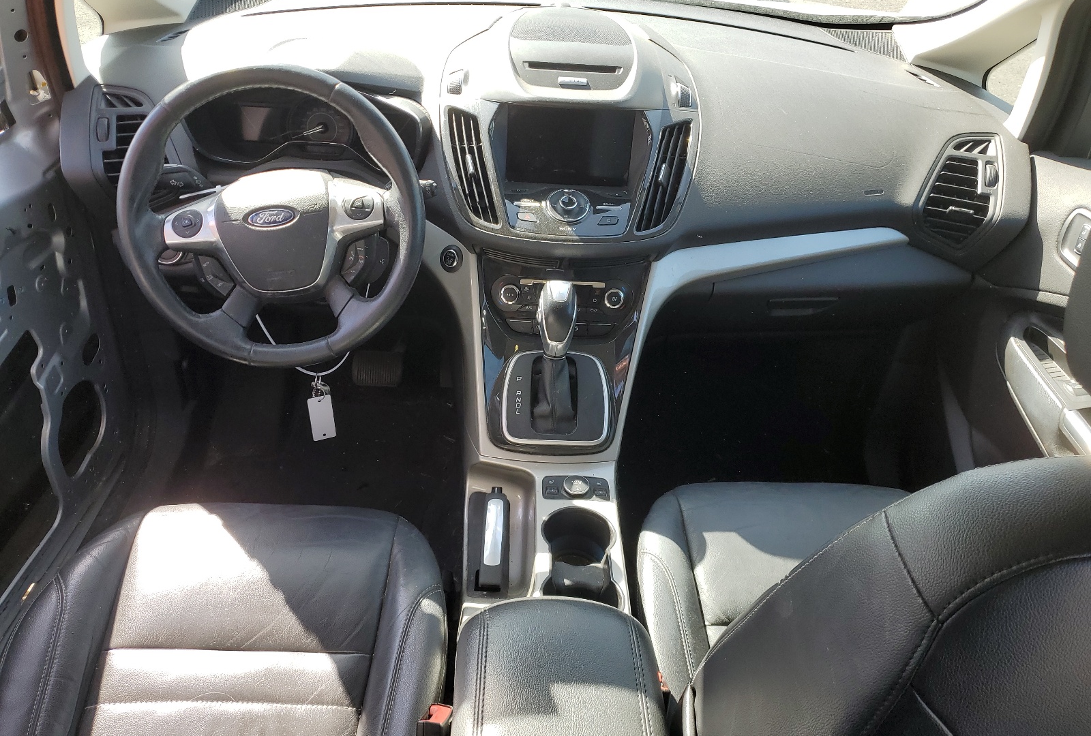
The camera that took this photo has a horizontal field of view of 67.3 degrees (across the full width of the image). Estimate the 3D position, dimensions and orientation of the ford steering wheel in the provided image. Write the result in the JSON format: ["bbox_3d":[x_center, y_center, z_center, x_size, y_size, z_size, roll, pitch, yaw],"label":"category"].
[{"bbox_3d":[-0.340,-0.189,1.045,0.375,0.370,0.110,-5,8,-1],"label":"ford steering wheel"}]

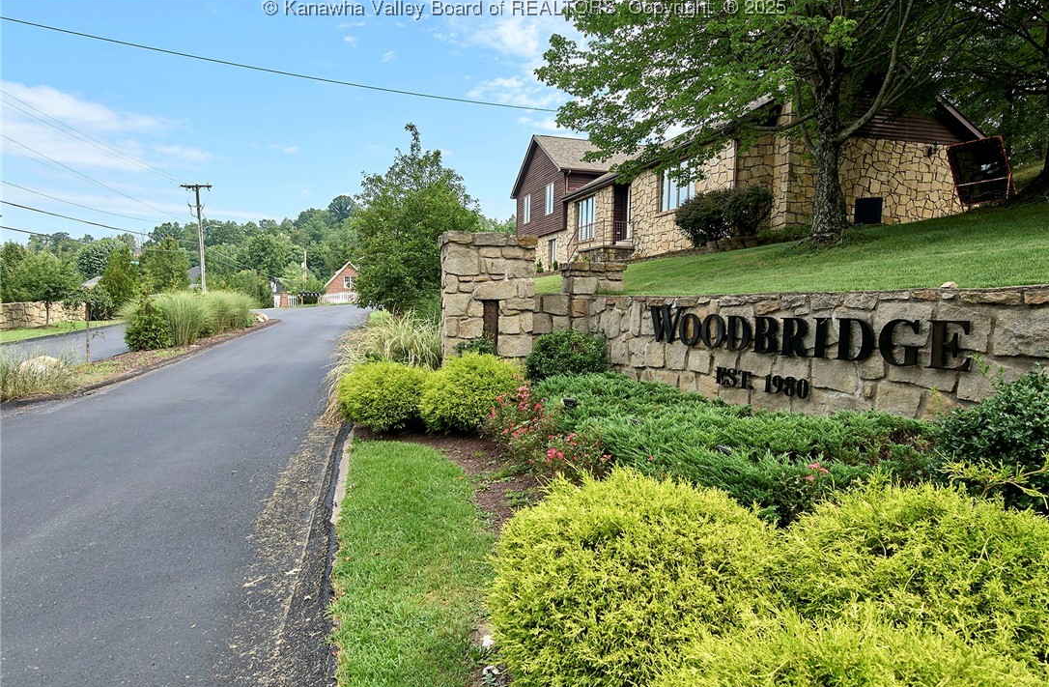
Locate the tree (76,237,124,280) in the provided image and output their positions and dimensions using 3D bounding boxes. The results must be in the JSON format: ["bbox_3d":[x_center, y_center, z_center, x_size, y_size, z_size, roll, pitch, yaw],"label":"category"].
[{"bbox_3d":[-45.810,-8.130,66.000,5.000,7.800,5.000,-2,5,-35],"label":"tree"}]

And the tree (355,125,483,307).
[{"bbox_3d":[-3.764,-4.212,21.000,4.300,6.600,4.200,1,4,0],"label":"tree"}]

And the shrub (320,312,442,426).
[{"bbox_3d":[-2.087,0.380,8.900,1.700,1.400,1.700,1,4,0],"label":"shrub"}]

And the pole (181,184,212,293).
[{"bbox_3d":[-24.847,-7.348,47.000,2.400,9.820,0.450,-4,0,-14],"label":"pole"}]

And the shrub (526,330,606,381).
[{"bbox_3d":[0.632,0.203,9.200,1.250,0.850,1.100,1,4,0],"label":"shrub"}]

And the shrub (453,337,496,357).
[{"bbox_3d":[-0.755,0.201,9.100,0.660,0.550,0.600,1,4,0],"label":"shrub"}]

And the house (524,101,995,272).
[{"bbox_3d":[6.627,-6.883,27.189,10.500,7.900,22.300,0,4,-17],"label":"house"}]

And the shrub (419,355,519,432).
[{"bbox_3d":[-0.705,0.636,7.900,1.250,0.930,1.150,1,4,0],"label":"shrub"}]

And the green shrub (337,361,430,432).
[{"bbox_3d":[-1.805,0.665,7.800,1.140,0.840,1.080,1,4,0],"label":"green shrub"}]

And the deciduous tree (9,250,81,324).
[{"bbox_3d":[-19.211,-2.205,24.500,2.700,3.150,2.700,-2,5,-38],"label":"deciduous tree"}]

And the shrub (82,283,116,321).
[{"bbox_3d":[-19.827,-1.935,28.500,1.450,1.800,1.400,-2,5,-35],"label":"shrub"}]

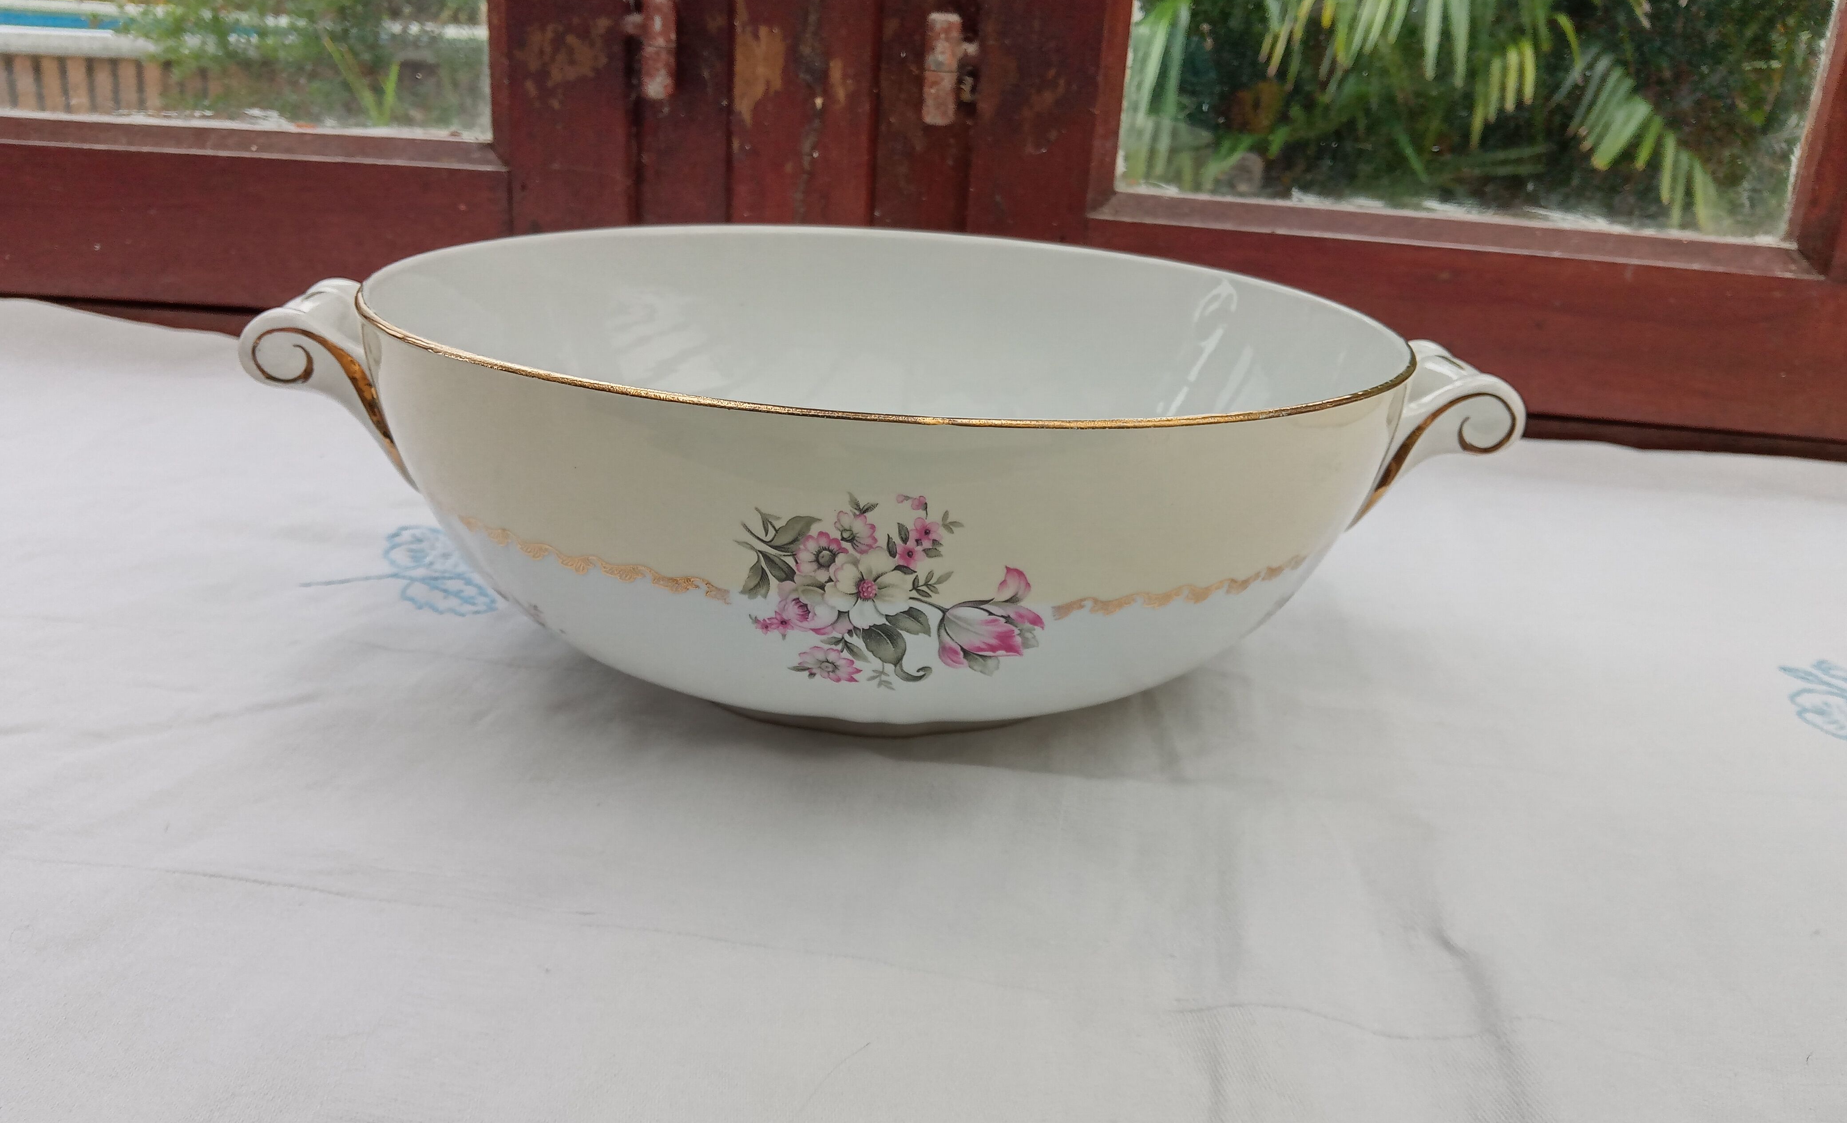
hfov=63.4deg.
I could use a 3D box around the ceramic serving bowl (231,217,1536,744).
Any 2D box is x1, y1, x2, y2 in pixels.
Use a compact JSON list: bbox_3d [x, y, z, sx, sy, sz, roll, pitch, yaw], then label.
[{"bbox_3d":[-0.010,-0.023,0.366,0.289,0.085,0.237,3,20,-4],"label":"ceramic serving bowl"}]

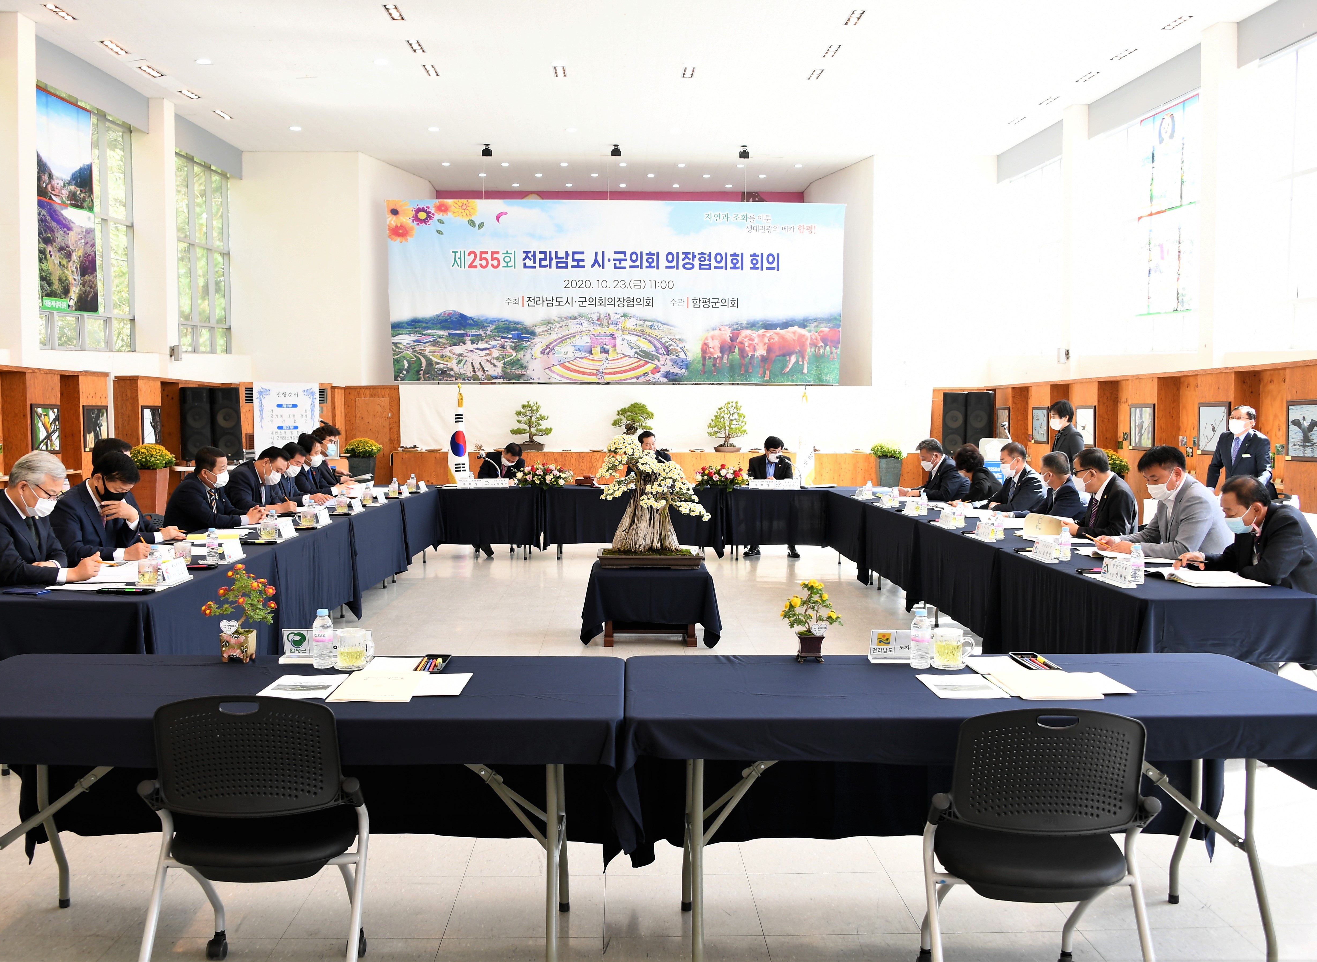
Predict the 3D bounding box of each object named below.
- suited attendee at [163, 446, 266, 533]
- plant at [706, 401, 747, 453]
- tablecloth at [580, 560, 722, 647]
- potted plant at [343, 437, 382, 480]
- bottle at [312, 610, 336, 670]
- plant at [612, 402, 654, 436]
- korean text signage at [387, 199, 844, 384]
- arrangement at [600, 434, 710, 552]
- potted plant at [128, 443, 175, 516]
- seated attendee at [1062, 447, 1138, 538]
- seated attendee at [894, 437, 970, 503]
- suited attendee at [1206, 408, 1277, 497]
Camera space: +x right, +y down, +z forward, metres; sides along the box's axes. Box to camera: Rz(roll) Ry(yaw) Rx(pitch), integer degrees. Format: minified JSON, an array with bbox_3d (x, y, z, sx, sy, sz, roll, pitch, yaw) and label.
[{"bbox_3d":[-3.016,0.387,7.533,0.700,1.270,0.520,1,3,9],"label":"suited attendee"},{"bbox_3d":[1.141,-0.888,18.630,0.670,0.845,0.550,0,3,-2],"label":"plant"},{"bbox_3d":[-0.049,0.800,7.488,0.920,0.445,0.950,0,3,-2],"label":"tablecloth"},{"bbox_3d":[-4.394,-0.044,16.673,0.568,1.201,0.568,0,3,-2],"label":"potted plant"},{"bbox_3d":[-1.006,0.474,3.369,0.061,0.170,0.061,0,3,-2],"label":"bottle"},{"bbox_3d":[-0.415,-0.900,18.575,0.720,0.815,0.600,0,3,-2],"label":"plant"},{"bbox_3d":[-0.691,-3.175,19.142,7.678,3.052,0.060,0,3,-2],"label":"korean text signage"},{"bbox_3d":[-0.023,0.083,7.500,0.730,0.800,0.520,0,3,-2],"label":"arrangement"},{"bbox_3d":[-5.647,0.181,12.531,0.538,1.205,0.538,0,3,-2],"label":"potted plant"},{"bbox_3d":[2.669,0.462,6.880,0.780,1.300,0.550,-1,3,-11],"label":"seated attendee"},{"bbox_3d":[2.528,0.269,10.200,0.780,1.300,0.540,0,3,-8],"label":"seated attendee"},{"bbox_3d":[4.977,0.170,9.602,0.450,1.570,0.540,-2,4,-35],"label":"suited attendee"}]

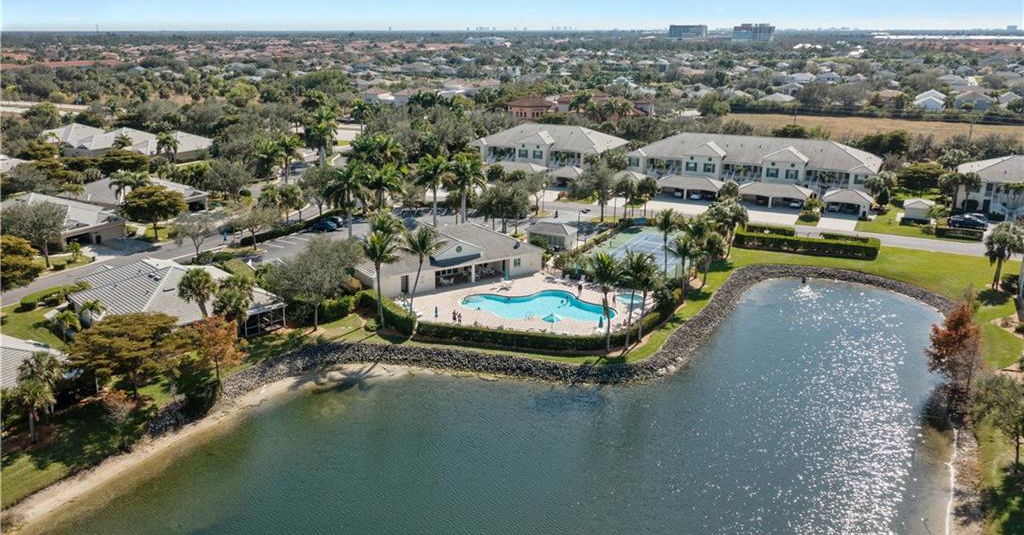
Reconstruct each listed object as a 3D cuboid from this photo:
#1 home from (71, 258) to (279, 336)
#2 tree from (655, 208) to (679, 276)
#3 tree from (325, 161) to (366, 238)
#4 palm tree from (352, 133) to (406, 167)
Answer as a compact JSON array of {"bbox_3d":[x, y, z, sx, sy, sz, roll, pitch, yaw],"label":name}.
[{"bbox_3d":[-42.566,2.457,96.734,18.300,6.300,29.500,-15,22,-41],"label":"home"},{"bbox_3d":[20.837,-2.587,107.229,3.500,10.700,3.500,0,17,0],"label":"tree"},{"bbox_3d":[-26.179,-9.946,126.987,6.800,14.000,6.800,0,17,0],"label":"tree"},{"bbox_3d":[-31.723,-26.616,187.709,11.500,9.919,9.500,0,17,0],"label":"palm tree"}]

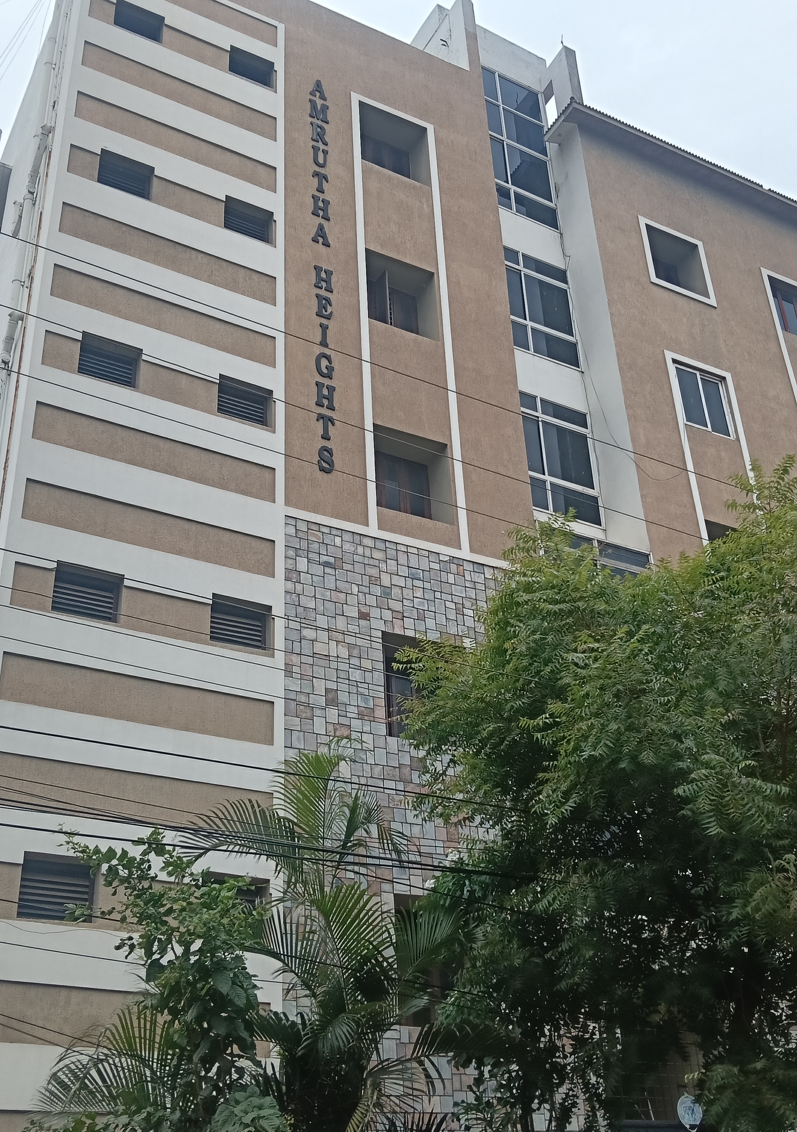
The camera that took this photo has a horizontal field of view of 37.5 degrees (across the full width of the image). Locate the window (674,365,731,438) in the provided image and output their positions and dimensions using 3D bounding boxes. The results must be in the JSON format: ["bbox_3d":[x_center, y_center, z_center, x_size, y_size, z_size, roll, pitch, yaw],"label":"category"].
[{"bbox_3d":[4.832,-2.550,18.703,1.071,1.222,0.150,13,-33,-26],"label":"window"}]

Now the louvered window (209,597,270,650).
[{"bbox_3d":[-1.822,0.699,13.329,0.735,0.610,0.180,14,-33,-27],"label":"louvered window"}]

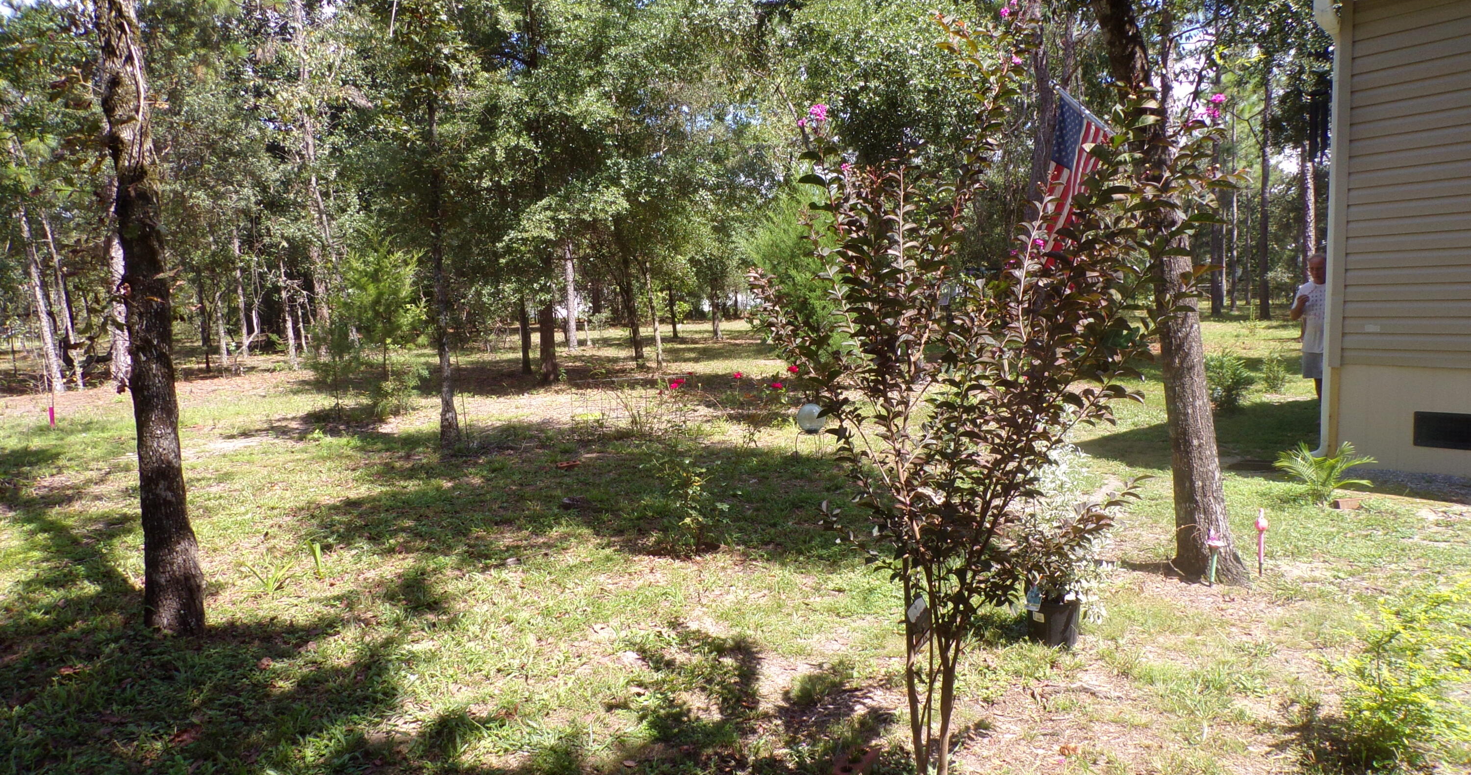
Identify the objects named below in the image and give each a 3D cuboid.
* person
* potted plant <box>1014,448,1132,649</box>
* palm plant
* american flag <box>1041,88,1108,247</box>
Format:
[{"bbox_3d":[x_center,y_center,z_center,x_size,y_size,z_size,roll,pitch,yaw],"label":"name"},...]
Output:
[{"bbox_3d":[5.552,-0.431,9.700,0.540,1.730,0.360,1,5,25],"label":"person"},{"bbox_3d":[1.287,0.596,3.945,0.430,0.780,0.420,1,5,17],"label":"potted plant"},{"bbox_3d":[3.691,0.532,6.381,0.640,0.400,0.600,1,5,17],"label":"palm plant"},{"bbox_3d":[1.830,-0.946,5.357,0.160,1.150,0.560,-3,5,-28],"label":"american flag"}]

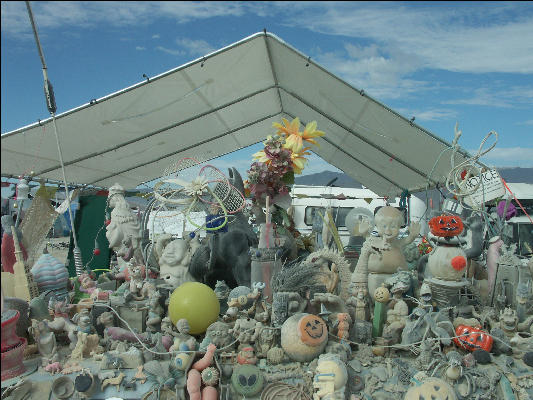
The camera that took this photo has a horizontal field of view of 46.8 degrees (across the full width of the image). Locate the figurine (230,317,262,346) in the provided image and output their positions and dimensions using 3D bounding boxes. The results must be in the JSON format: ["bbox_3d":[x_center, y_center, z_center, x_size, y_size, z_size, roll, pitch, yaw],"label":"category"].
[{"bbox_3d":[-0.043,0.280,1.310,0.068,0.064,0.045,0,0,0],"label":"figurine"}]

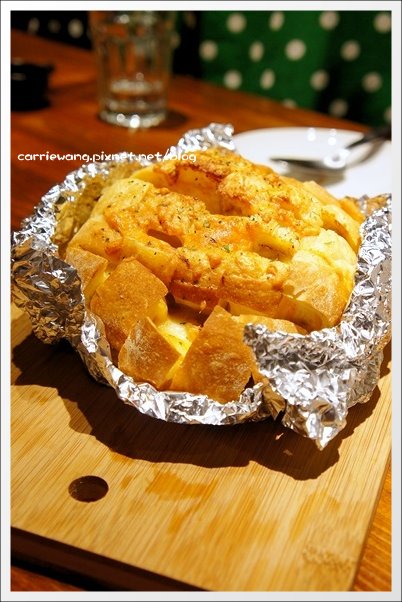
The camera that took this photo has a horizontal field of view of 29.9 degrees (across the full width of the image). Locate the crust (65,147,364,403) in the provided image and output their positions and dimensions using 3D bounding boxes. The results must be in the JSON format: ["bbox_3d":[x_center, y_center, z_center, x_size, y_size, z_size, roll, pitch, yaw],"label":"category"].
[{"bbox_3d":[0.006,-0.017,0.385,0.156,0.083,0.158,3,32,0],"label":"crust"}]

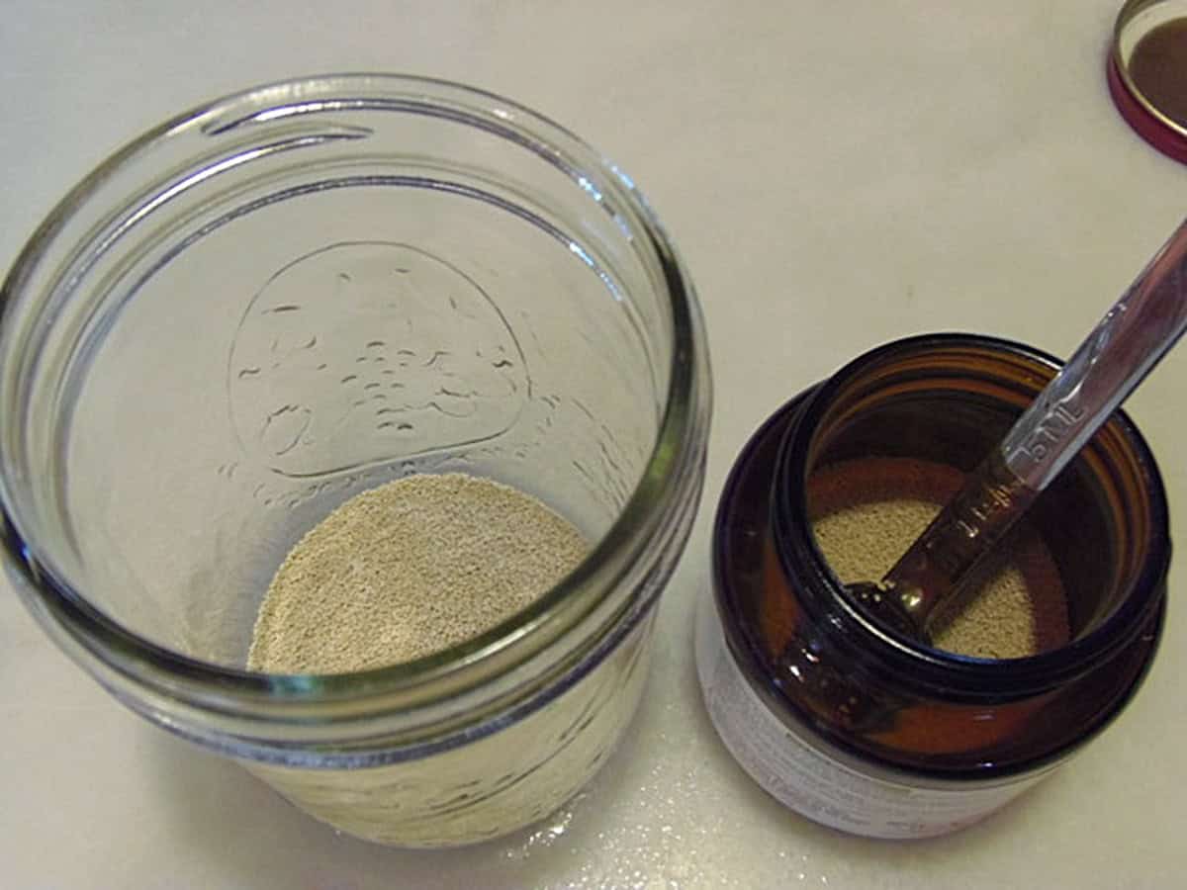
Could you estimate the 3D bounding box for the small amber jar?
[{"bbox_3d":[0.054,0.022,0.197,0.072,0.064,0.072,0,62,1],"label":"small amber jar"}]

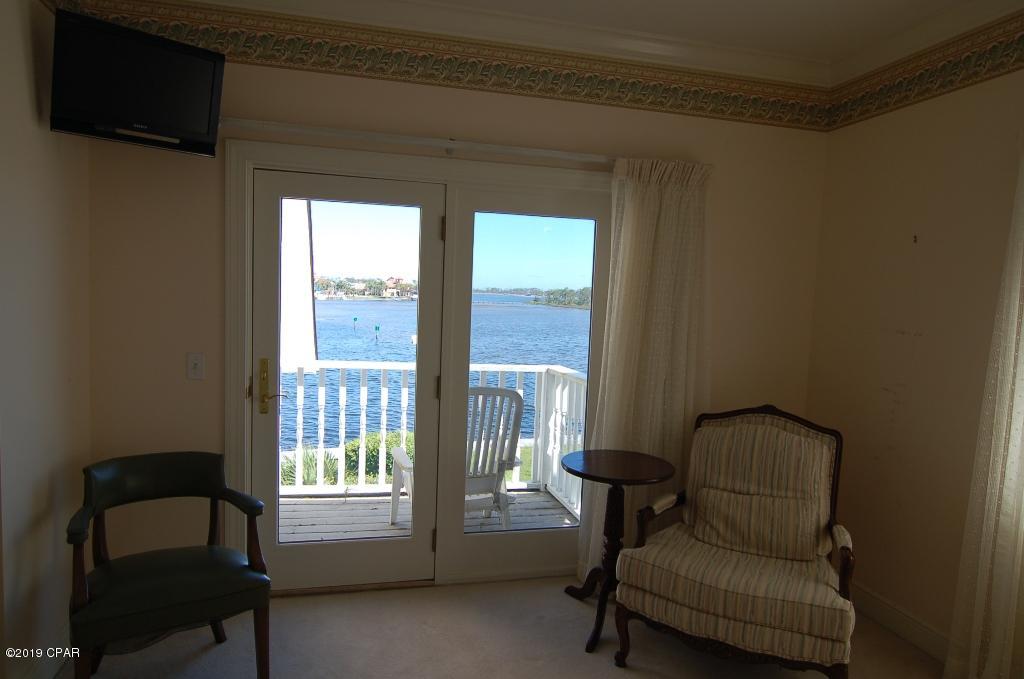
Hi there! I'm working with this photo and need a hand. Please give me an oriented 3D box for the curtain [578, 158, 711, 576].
[{"bbox_3d":[0.714,0.176,3.255,0.621,2.183,0.120,1,5,-14],"label":"curtain"}]

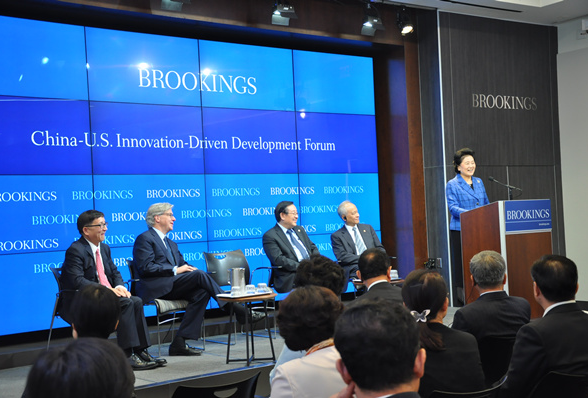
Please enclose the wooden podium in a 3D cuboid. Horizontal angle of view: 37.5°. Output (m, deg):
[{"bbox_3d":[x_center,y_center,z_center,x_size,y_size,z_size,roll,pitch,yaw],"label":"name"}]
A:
[{"bbox_3d":[2.188,0.621,8.835,0.780,1.187,0.530,-2,-2,-35],"label":"wooden podium"}]

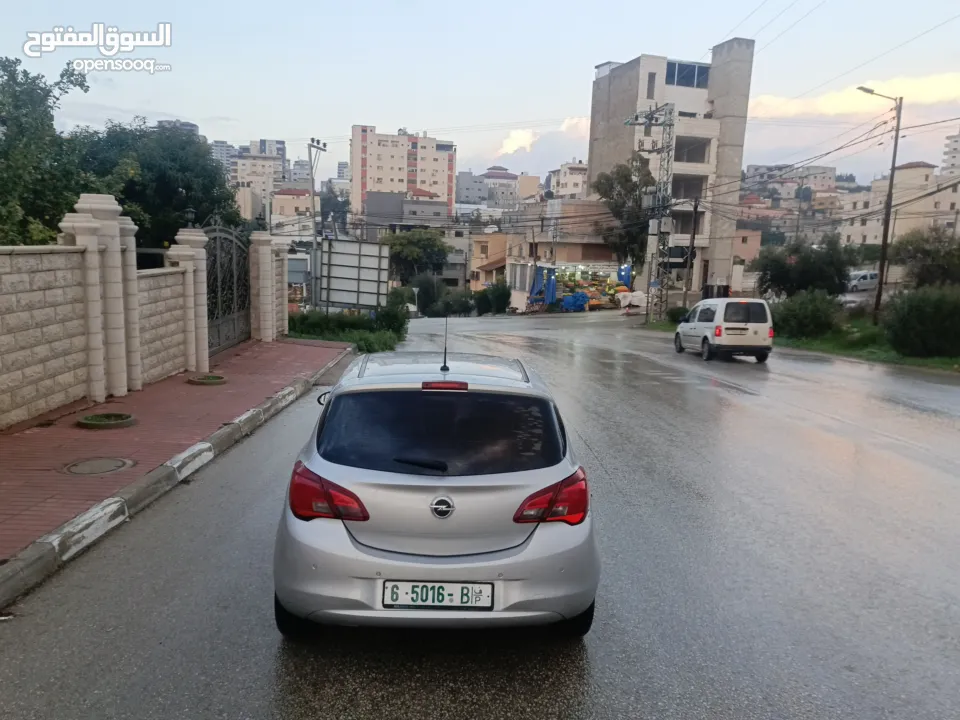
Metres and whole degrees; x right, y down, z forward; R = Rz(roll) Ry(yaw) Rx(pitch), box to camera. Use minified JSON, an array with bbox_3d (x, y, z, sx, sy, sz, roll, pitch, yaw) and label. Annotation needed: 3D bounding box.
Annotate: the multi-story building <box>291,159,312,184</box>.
[{"bbox_3d":[-77.730,-82.819,296.909,9.585,12.200,14.000,2,9,0],"label":"multi-story building"}]

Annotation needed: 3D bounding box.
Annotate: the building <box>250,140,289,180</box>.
[{"bbox_3d":[-128.186,-117.028,407.214,22.236,32.412,20.000,0,9,-12],"label":"building"}]

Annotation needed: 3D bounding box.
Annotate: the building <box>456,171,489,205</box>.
[{"bbox_3d":[-2.775,-65.917,256.909,12.019,12.770,14.000,2,9,0],"label":"building"}]

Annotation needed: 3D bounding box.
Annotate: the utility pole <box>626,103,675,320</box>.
[{"bbox_3d":[11.519,-10.015,45.500,3.400,14.500,1.700,2,9,0],"label":"utility pole"}]

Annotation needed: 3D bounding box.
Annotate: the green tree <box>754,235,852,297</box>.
[{"bbox_3d":[20.899,-6.040,43.000,6.200,4.200,5.000,7,10,26],"label":"green tree"}]

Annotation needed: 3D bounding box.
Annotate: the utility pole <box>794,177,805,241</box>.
[{"bbox_3d":[38.024,-17.111,79.284,0.300,8.980,0.300,1,9,0],"label":"utility pole"}]

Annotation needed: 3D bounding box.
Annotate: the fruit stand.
[{"bbox_3d":[8.515,-5.466,49.500,5.400,3.300,2.600,-1,10,-17],"label":"fruit stand"}]

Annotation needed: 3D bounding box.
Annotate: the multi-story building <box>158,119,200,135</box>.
[{"bbox_3d":[-148.986,-97.919,330.000,20.000,38.000,18.000,-2,10,-22],"label":"multi-story building"}]

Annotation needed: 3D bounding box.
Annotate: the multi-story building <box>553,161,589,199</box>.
[{"bbox_3d":[25.414,-47.466,179.000,12.000,11.000,11.000,4,10,9],"label":"multi-story building"}]

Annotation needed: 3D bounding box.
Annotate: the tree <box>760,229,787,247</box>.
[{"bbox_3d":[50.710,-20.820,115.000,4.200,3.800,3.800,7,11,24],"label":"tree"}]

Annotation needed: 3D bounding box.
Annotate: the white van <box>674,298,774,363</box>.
[{"bbox_3d":[7.640,-1.030,21.400,1.800,1.830,4.420,1,6,1],"label":"white van"}]

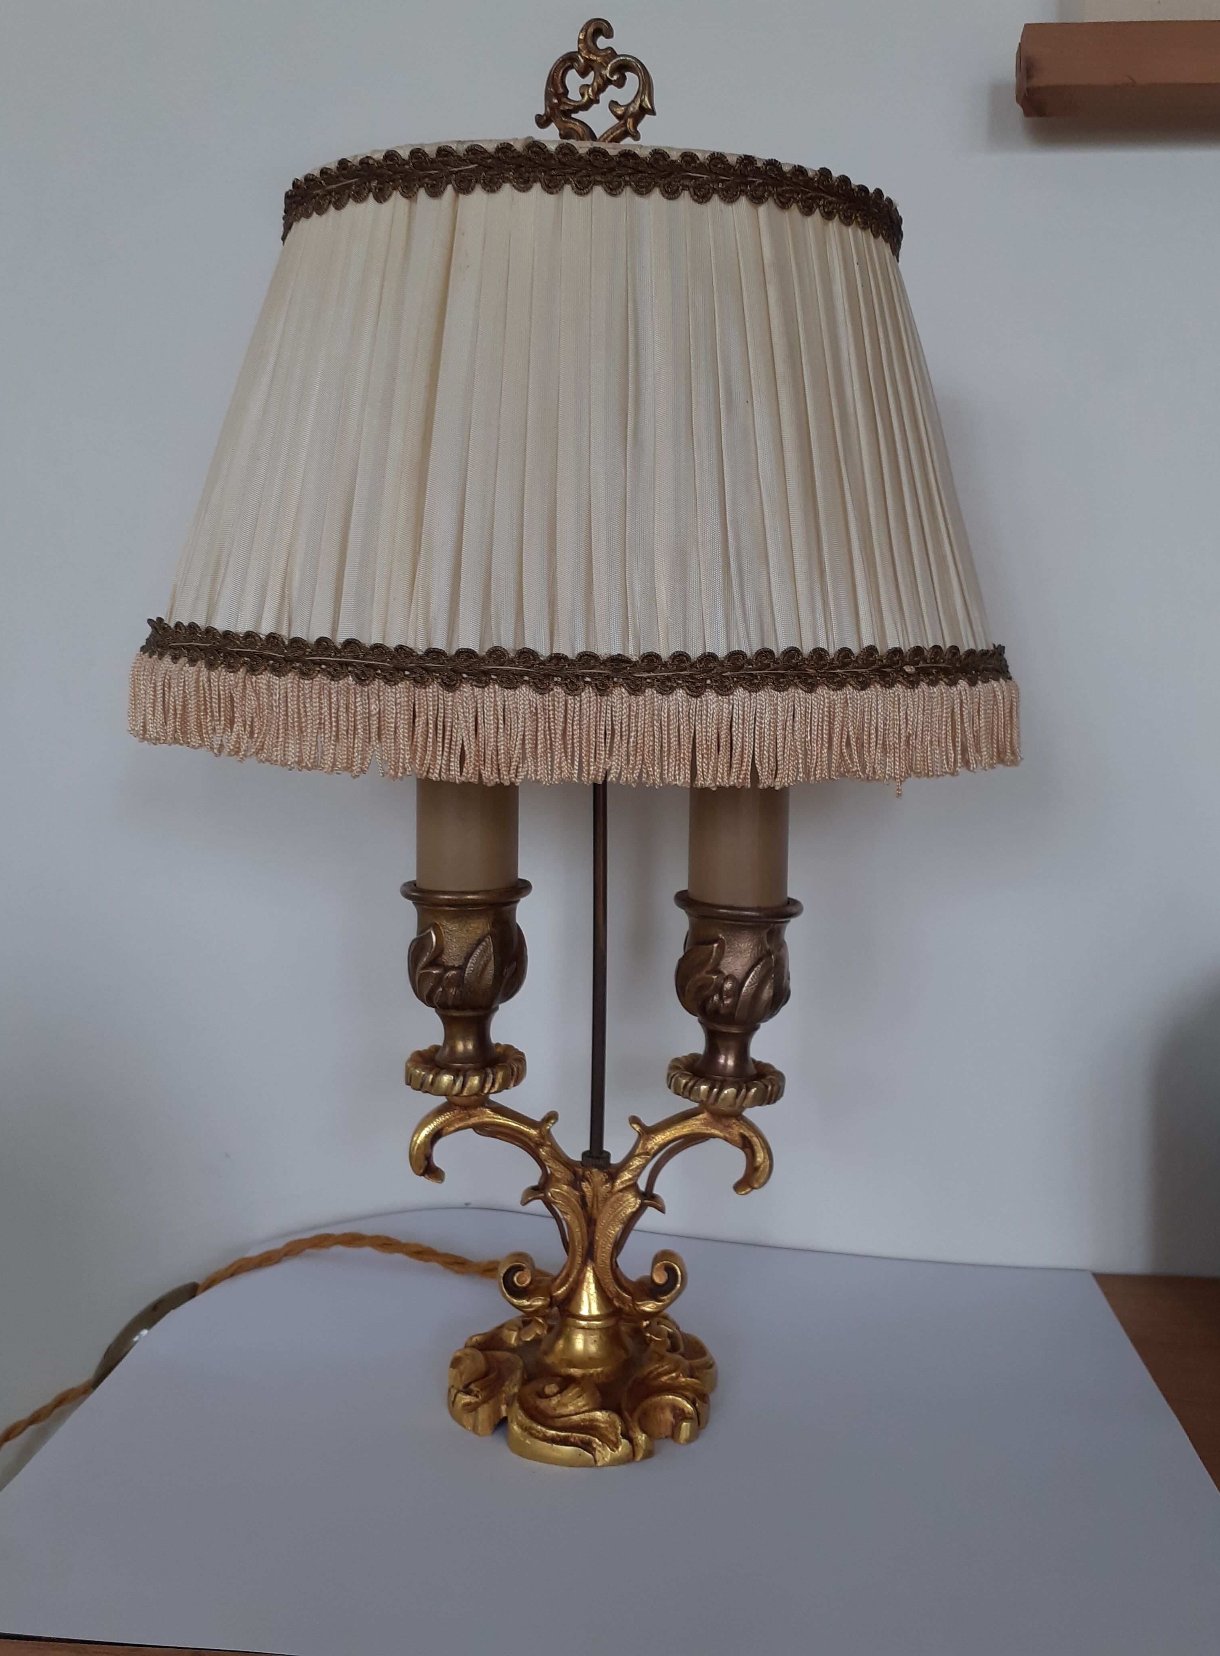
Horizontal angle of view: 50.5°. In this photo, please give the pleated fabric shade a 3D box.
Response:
[{"bbox_3d":[-0.011,-0.129,0.483,0.337,0.200,0.218,1,11,-2],"label":"pleated fabric shade"}]

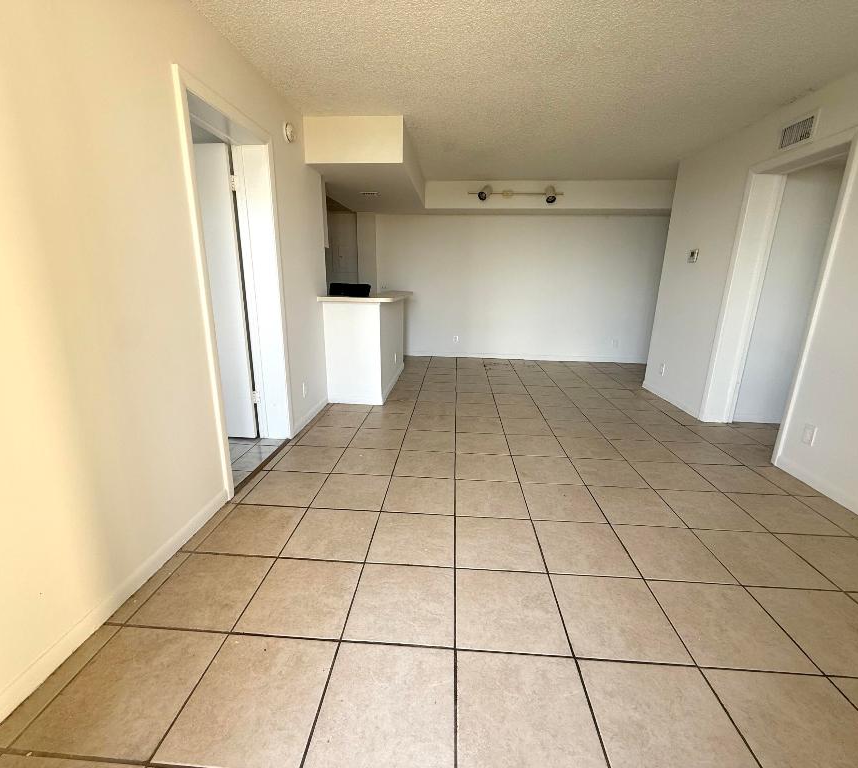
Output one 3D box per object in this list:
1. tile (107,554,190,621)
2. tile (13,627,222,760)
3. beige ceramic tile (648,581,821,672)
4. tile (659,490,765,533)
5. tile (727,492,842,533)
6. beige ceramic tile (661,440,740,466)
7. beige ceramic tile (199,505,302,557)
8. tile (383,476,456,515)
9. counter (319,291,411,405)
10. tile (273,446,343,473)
[{"bbox_3d":[-1.147,0.839,1.722,0.065,0.012,0.403,2,15,3],"label":"tile"},{"bbox_3d":[-0.930,0.946,1.304,0.402,0.012,0.402,2,15,3],"label":"tile"},{"bbox_3d":[1.120,0.912,1.581,0.402,0.012,0.402,2,15,3],"label":"beige ceramic tile"},{"bbox_3d":[1.575,0.714,2.340,0.399,0.012,0.402,2,15,3],"label":"tile"},{"bbox_3d":[1.992,0.733,2.329,0.403,0.012,0.403,2,15,3],"label":"tile"},{"bbox_3d":[2.037,0.521,3.114,0.402,0.012,0.402,2,15,3],"label":"beige ceramic tile"},{"bbox_3d":[-0.878,0.738,2.096,0.402,0.012,0.402,2,15,3],"label":"beige ceramic tile"},{"bbox_3d":[-0.044,0.662,2.446,0.402,0.010,0.402,2,15,3],"label":"tile"},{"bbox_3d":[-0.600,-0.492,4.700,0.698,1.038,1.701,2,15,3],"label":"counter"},{"bbox_3d":[-0.824,0.526,2.877,0.399,0.012,0.402,2,15,3],"label":"tile"}]

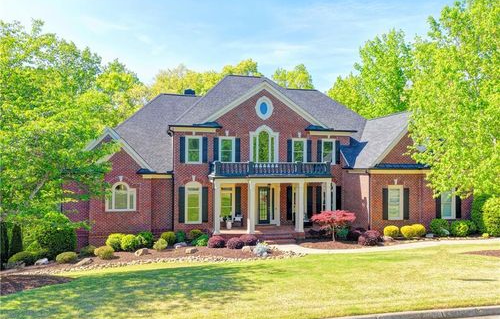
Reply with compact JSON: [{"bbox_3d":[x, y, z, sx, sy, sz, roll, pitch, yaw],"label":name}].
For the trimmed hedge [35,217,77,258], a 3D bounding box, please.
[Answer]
[{"bbox_3d":[-10.155,4.038,20.400,1.980,2.150,1.900,0,-2,0],"label":"trimmed hedge"}]

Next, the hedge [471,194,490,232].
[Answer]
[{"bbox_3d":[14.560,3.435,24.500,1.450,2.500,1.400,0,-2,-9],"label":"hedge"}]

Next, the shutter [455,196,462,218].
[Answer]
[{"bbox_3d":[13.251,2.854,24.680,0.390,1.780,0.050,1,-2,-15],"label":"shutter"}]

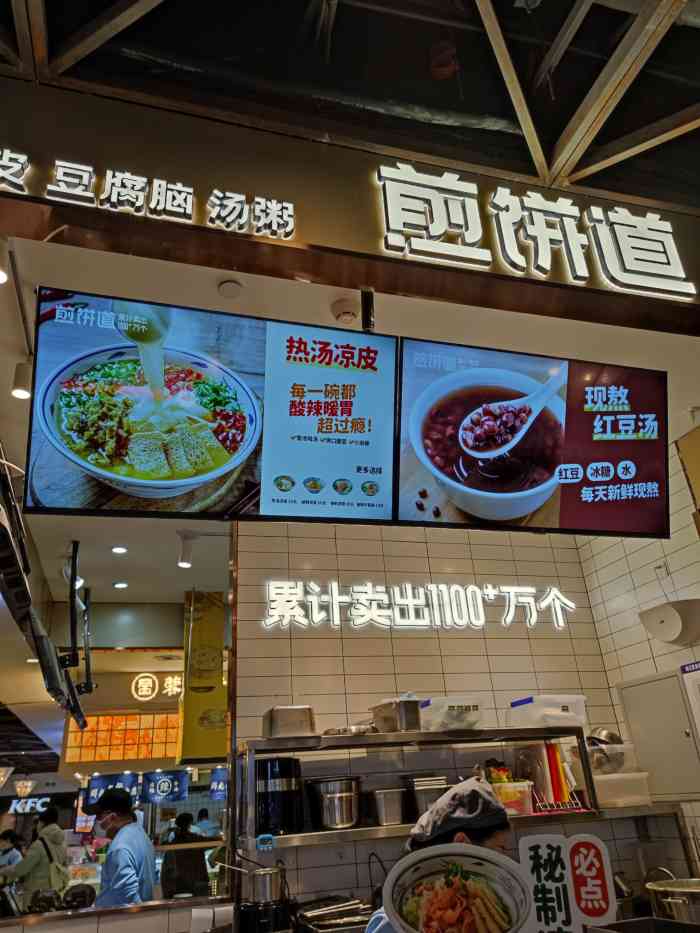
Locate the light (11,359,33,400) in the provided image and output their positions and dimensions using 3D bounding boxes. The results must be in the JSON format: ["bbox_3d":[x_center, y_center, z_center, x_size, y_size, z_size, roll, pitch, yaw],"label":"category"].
[{"bbox_3d":[-1.277,-0.339,2.521,0.072,0.165,0.072,4,-28,-16],"label":"light"}]

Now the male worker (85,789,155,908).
[{"bbox_3d":[-1.433,2.849,3.808,0.420,1.710,0.500,-1,-27,-6],"label":"male worker"}]

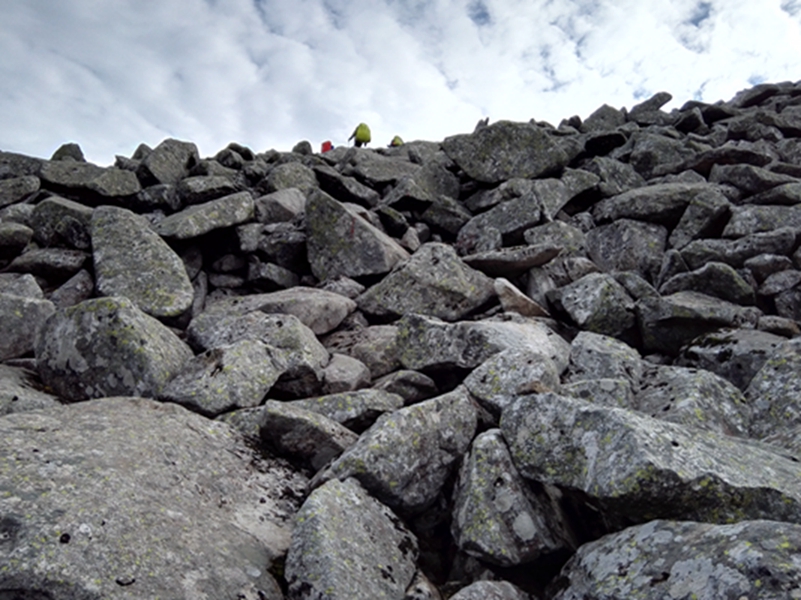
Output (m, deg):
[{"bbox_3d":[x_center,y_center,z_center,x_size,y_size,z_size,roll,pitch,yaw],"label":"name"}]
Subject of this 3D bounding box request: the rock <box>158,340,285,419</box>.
[{"bbox_3d":[-0.876,0.384,3.300,0.600,0.370,0.420,1,-6,-8],"label":"rock"}]

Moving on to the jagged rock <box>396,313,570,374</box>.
[{"bbox_3d":[0.464,0.254,3.750,0.949,0.355,0.550,-1,-9,7],"label":"jagged rock"}]

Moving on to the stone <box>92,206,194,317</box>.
[{"bbox_3d":[-1.866,-0.278,4.850,0.692,0.769,0.550,3,-10,-21],"label":"stone"}]

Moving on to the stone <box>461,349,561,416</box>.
[{"bbox_3d":[0.530,0.413,3.200,0.455,0.350,0.380,-2,-9,9],"label":"stone"}]

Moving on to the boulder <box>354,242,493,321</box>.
[{"bbox_3d":[0.173,-0.128,4.650,0.941,0.522,0.600,0,-9,2],"label":"boulder"}]

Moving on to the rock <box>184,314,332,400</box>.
[{"bbox_3d":[-0.778,0.302,3.650,0.740,0.440,0.500,1,-6,-6],"label":"rock"}]

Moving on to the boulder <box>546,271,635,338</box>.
[{"bbox_3d":[1.203,0.034,4.202,0.524,0.414,0.409,-4,-8,27],"label":"boulder"}]

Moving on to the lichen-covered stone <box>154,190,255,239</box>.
[{"bbox_3d":[-2.091,-0.912,7.157,1.067,0.512,0.626,1,-7,-8],"label":"lichen-covered stone"}]

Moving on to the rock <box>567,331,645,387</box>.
[{"bbox_3d":[1.056,0.319,3.487,0.406,0.320,0.356,-1,-7,9],"label":"rock"}]

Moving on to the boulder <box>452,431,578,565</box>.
[{"bbox_3d":[0.410,0.717,2.434,0.407,0.473,0.334,-2,-7,20],"label":"boulder"}]

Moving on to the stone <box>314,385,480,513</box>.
[{"bbox_3d":[-0.021,0.620,2.765,0.684,0.480,0.459,2,-7,-15],"label":"stone"}]

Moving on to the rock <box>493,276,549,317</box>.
[{"bbox_3d":[0.819,-0.023,4.500,0.367,0.261,0.220,-2,-9,10],"label":"rock"}]

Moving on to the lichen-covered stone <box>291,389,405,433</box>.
[{"bbox_3d":[-0.277,0.514,3.150,0.550,0.190,0.350,0,-6,-3],"label":"lichen-covered stone"}]

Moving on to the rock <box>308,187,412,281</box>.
[{"bbox_3d":[-0.351,-0.547,5.600,0.856,0.743,0.600,1,-9,-4],"label":"rock"}]

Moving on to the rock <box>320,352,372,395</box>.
[{"bbox_3d":[-0.279,0.378,3.400,0.250,0.210,0.220,0,-6,-2],"label":"rock"}]

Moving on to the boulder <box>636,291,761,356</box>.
[{"bbox_3d":[1.733,0.148,3.900,0.630,0.370,0.450,-1,-6,13],"label":"boulder"}]

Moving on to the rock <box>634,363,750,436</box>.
[{"bbox_3d":[1.328,0.475,3.050,0.475,0.368,0.450,-4,-10,23],"label":"rock"}]

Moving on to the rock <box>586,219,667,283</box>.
[{"bbox_3d":[1.863,-0.395,5.527,0.659,0.554,0.515,-1,-7,10],"label":"rock"}]

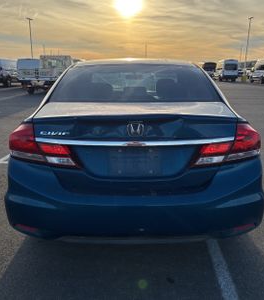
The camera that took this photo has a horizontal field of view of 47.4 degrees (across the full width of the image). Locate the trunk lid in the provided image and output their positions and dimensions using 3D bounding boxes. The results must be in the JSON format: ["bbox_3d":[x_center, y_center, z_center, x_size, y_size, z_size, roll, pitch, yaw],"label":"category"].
[{"bbox_3d":[0.025,-0.056,1.877,1.180,0.460,0.580,0,15,1],"label":"trunk lid"}]

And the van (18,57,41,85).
[{"bbox_3d":[-9.500,-7.801,30.209,2.030,2.420,5.700,0,15,1],"label":"van"}]

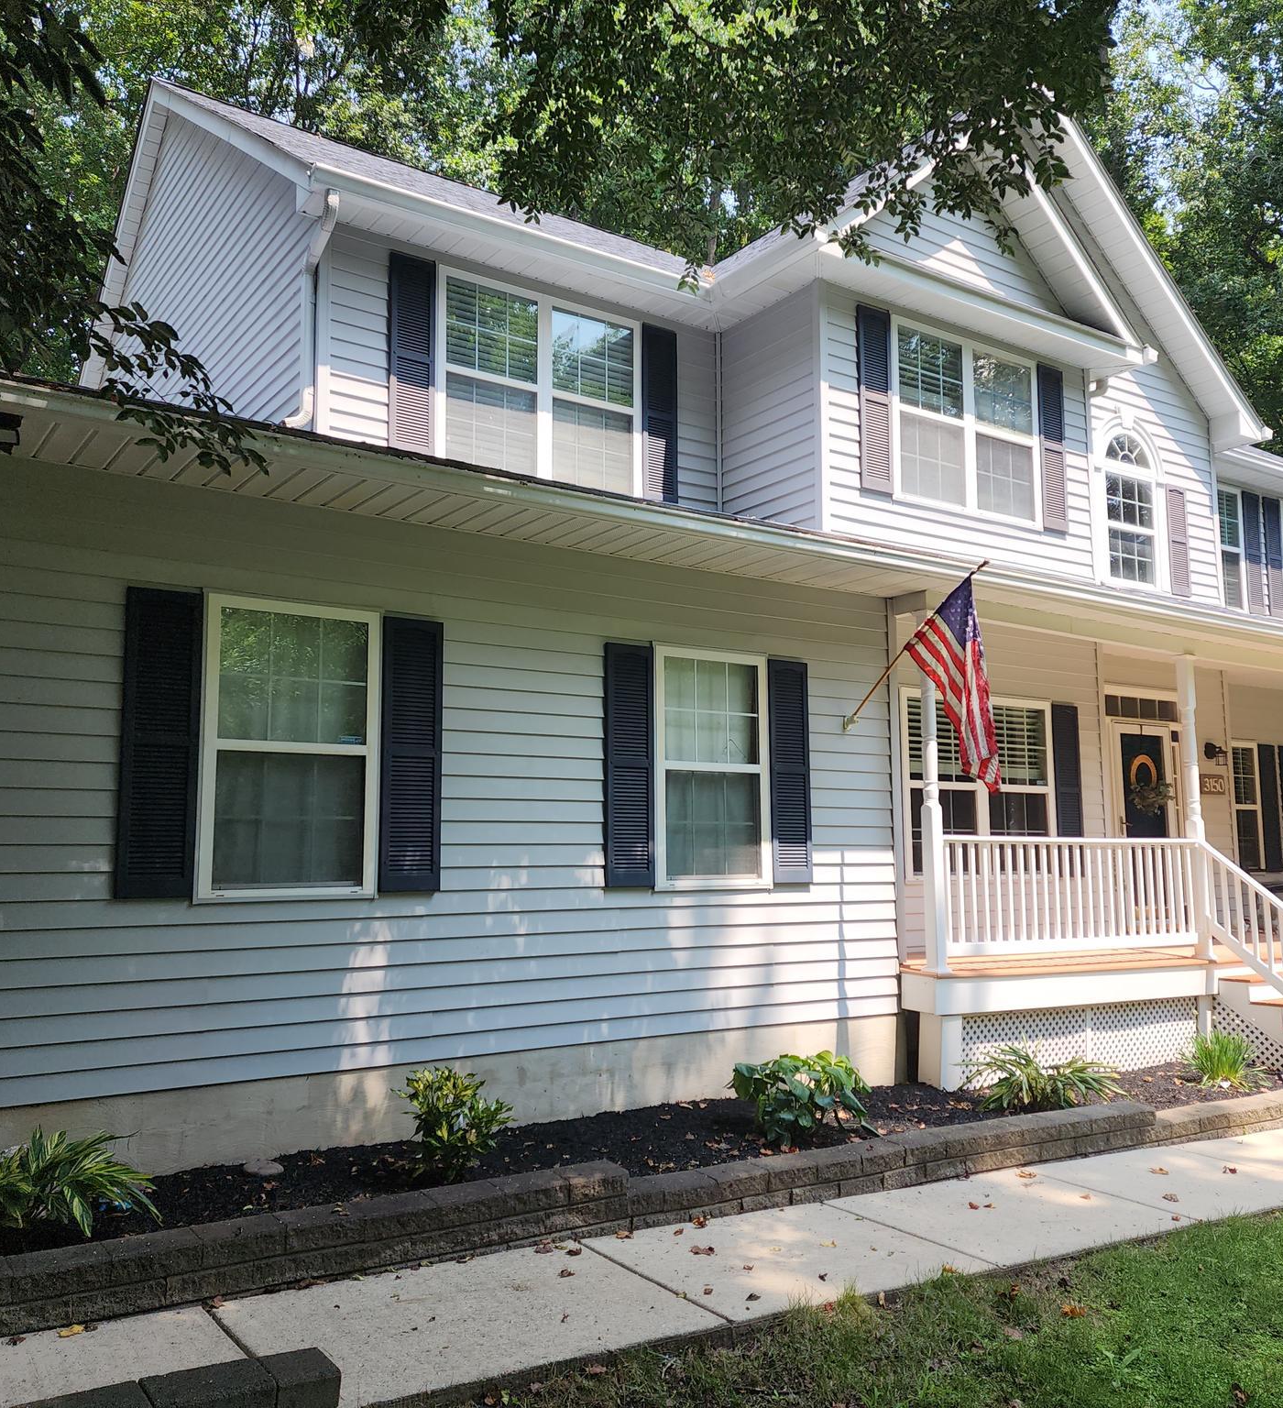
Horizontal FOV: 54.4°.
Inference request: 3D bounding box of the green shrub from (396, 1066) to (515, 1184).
[{"bbox_3d":[-0.862,1.912,5.771,0.510,0.480,0.460,4,-8,-35],"label":"green shrub"}]

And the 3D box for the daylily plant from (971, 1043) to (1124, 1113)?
[{"bbox_3d":[2.507,2.297,7.822,0.880,0.370,0.720,4,-8,-35],"label":"daylily plant"}]

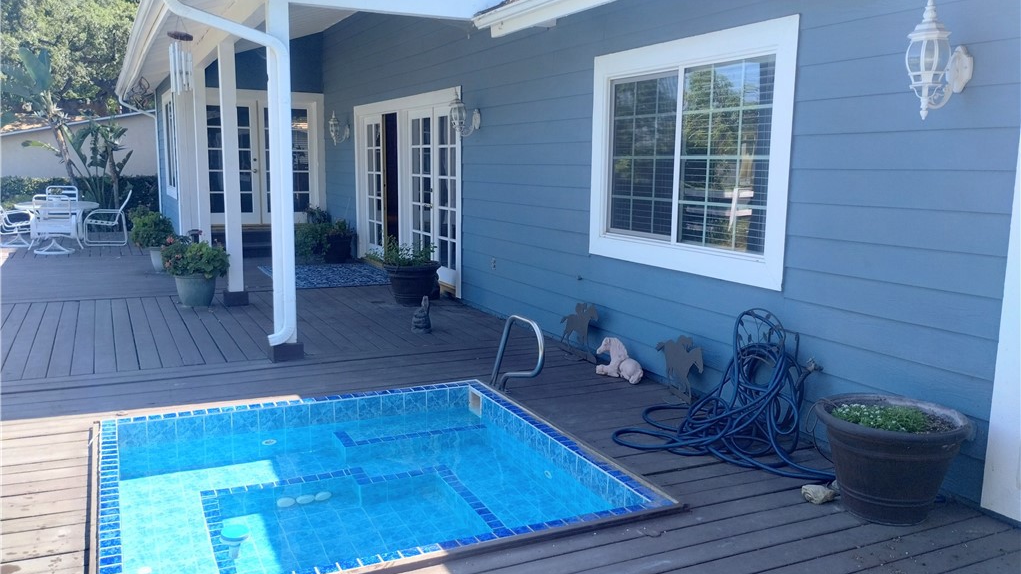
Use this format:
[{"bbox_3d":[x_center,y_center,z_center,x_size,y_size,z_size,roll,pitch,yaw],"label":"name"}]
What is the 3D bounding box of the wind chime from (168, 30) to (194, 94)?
[{"bbox_3d":[-2.276,-1.560,5.720,0.180,0.440,0.180,-3,9,-26],"label":"wind chime"}]

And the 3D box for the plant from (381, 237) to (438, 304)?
[{"bbox_3d":[-0.977,-0.162,8.099,0.570,0.667,0.570,1,9,0],"label":"plant"}]

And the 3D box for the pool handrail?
[{"bbox_3d":[0.039,0.445,5.308,0.060,0.550,0.750,-3,9,-26],"label":"pool handrail"}]

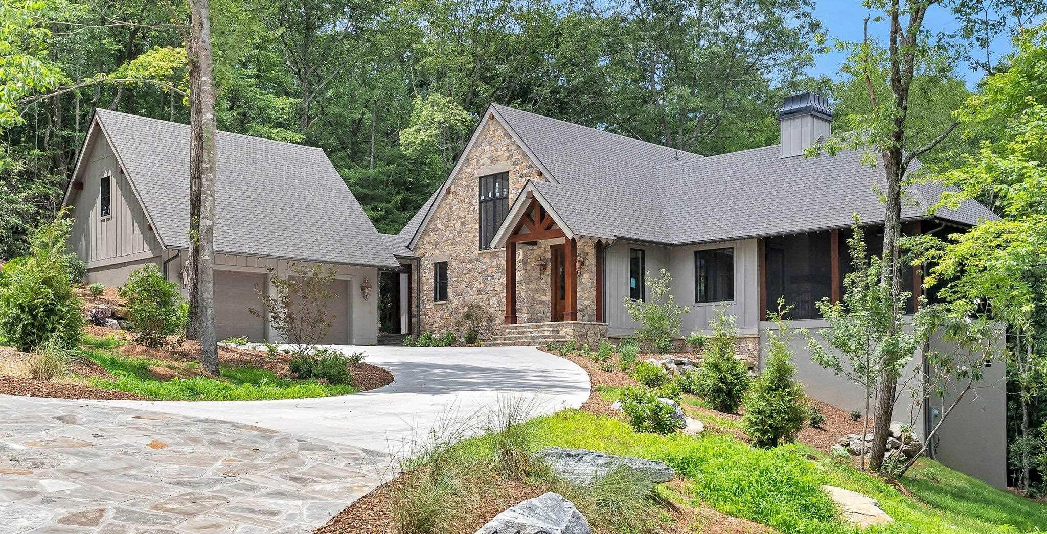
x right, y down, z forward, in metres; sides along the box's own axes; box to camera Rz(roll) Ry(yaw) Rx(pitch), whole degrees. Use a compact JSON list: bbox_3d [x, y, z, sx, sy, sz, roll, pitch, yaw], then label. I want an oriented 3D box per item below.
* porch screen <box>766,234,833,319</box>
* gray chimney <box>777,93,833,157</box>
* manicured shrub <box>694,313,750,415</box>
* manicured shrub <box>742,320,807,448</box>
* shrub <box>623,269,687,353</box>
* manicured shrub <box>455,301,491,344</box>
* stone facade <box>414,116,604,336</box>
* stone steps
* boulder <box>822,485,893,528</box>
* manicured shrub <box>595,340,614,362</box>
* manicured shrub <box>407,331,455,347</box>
[{"bbox_3d":[8.329,0.297,30.924,2.350,2.680,0.120,-3,-4,44],"label":"porch screen"},{"bbox_3d":[9.374,-4.603,33.721,1.250,2.150,1.500,-3,-4,44],"label":"gray chimney"},{"bbox_3d":[4.612,2.225,23.670,1.200,2.350,1.200,0,-3,0],"label":"manicured shrub"},{"bbox_3d":[5.061,2.350,20.521,1.200,2.500,1.200,0,-3,0],"label":"manicured shrub"},{"bbox_3d":[4.160,1.387,32.260,2.000,2.650,1.800,0,-3,0],"label":"shrub"},{"bbox_3d":[-1.735,1.933,35.124,1.250,1.480,1.150,0,-3,0],"label":"manicured shrub"},{"bbox_3d":[-0.640,-1.368,35.257,9.100,7.700,0.600,-3,-4,44],"label":"stone facade"},{"bbox_3d":[0.636,2.180,31.974,3.200,0.740,2.600,-3,-4,44],"label":"stone steps"},{"bbox_3d":[4.067,2.921,12.408,0.880,0.400,0.650,0,-3,0],"label":"boulder"},{"bbox_3d":[2.186,2.264,27.488,0.550,0.570,0.550,0,-3,0],"label":"manicured shrub"},{"bbox_3d":[-3.327,2.577,36.651,2.200,0.620,0.900,-3,-4,44],"label":"manicured shrub"}]

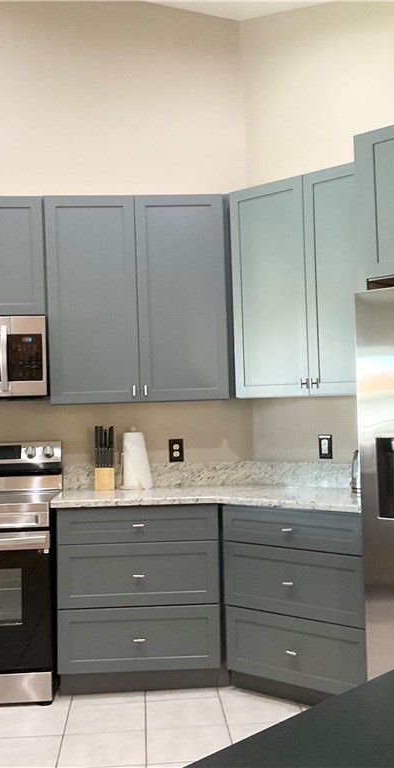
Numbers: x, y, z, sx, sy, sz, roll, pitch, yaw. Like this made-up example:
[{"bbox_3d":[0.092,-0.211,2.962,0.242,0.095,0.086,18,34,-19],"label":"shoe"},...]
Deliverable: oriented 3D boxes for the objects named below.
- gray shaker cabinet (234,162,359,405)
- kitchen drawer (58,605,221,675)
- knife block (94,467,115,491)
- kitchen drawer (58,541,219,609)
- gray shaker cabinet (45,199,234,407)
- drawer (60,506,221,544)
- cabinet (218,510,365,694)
[{"bbox_3d":[0.623,-0.462,4.161,0.910,1.054,0.335,-3,-2,42],"label":"gray shaker cabinet"},{"bbox_3d":[-0.276,1.190,4.220,0.749,0.296,0.510,-2,-2,-4],"label":"kitchen drawer"},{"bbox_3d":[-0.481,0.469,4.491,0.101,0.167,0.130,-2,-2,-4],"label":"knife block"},{"bbox_3d":[-0.276,0.889,4.202,0.741,0.294,0.500,-2,-1,-2],"label":"kitchen drawer"},{"bbox_3d":[-0.306,-0.426,4.463,0.909,1.054,0.335,-2,-2,-4],"label":"gray shaker cabinet"},{"bbox_3d":[-0.283,0.661,4.207,0.741,0.163,0.500,-2,-1,-2],"label":"drawer"},{"bbox_3d":[0.614,0.946,3.942,0.755,0.800,0.610,-3,-2,42],"label":"cabinet"}]

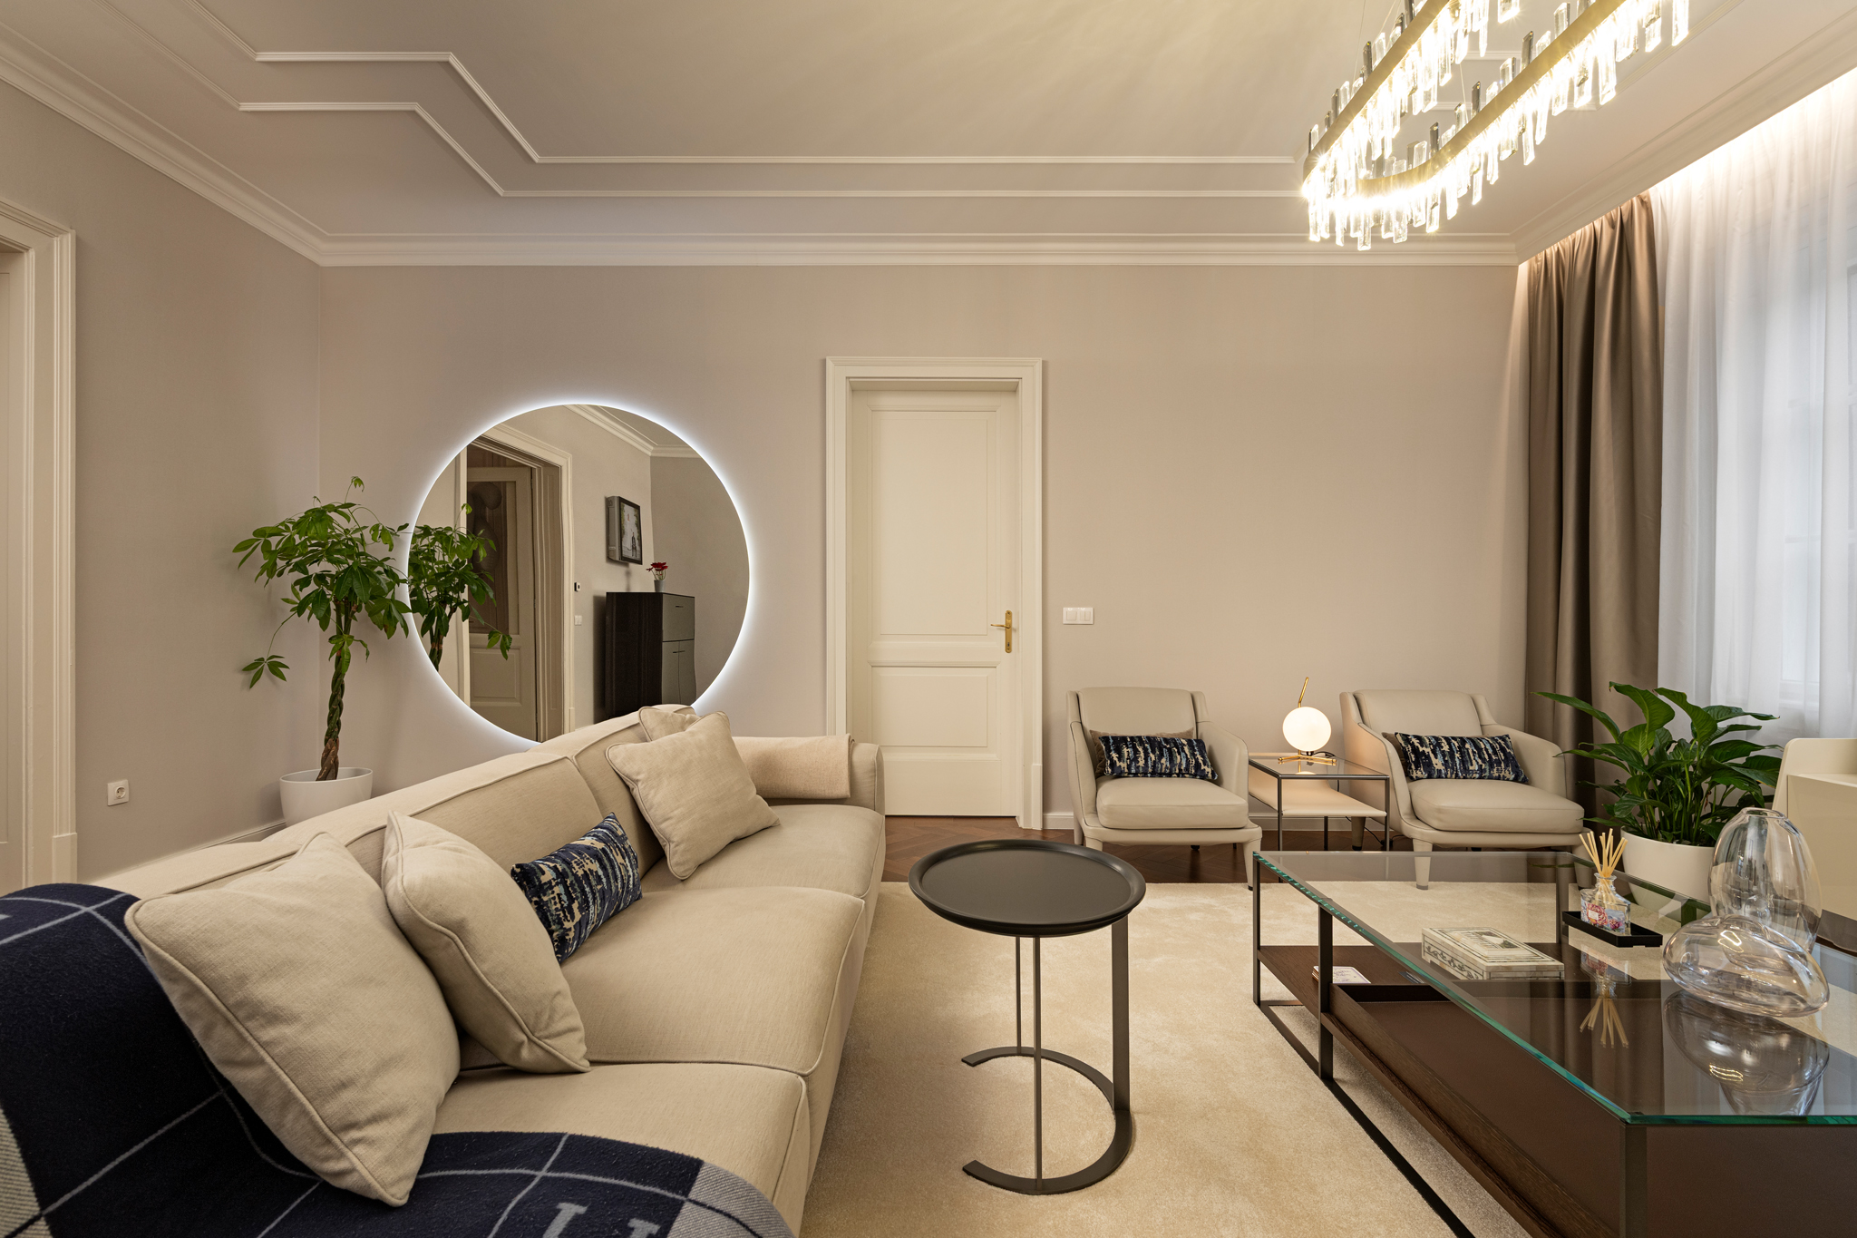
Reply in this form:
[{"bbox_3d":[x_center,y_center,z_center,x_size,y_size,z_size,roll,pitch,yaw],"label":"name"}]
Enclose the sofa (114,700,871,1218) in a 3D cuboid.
[{"bbox_3d":[-0.615,0.705,1.740,0.920,0.755,2.920,0,0,0],"label":"sofa"}]

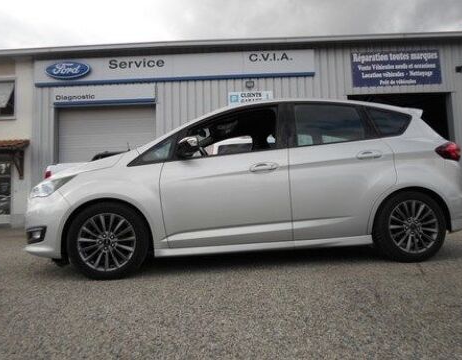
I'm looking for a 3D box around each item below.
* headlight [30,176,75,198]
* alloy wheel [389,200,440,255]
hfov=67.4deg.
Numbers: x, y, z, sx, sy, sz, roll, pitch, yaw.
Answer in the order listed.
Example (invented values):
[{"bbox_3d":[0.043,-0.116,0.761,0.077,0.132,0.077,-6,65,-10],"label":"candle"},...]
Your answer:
[{"bbox_3d":[-1.557,0.062,3.061,0.490,0.200,0.350,-2,-5,-6],"label":"headlight"},{"bbox_3d":[1.621,0.424,3.172,0.470,0.470,0.180,-2,-5,-6],"label":"alloy wheel"}]

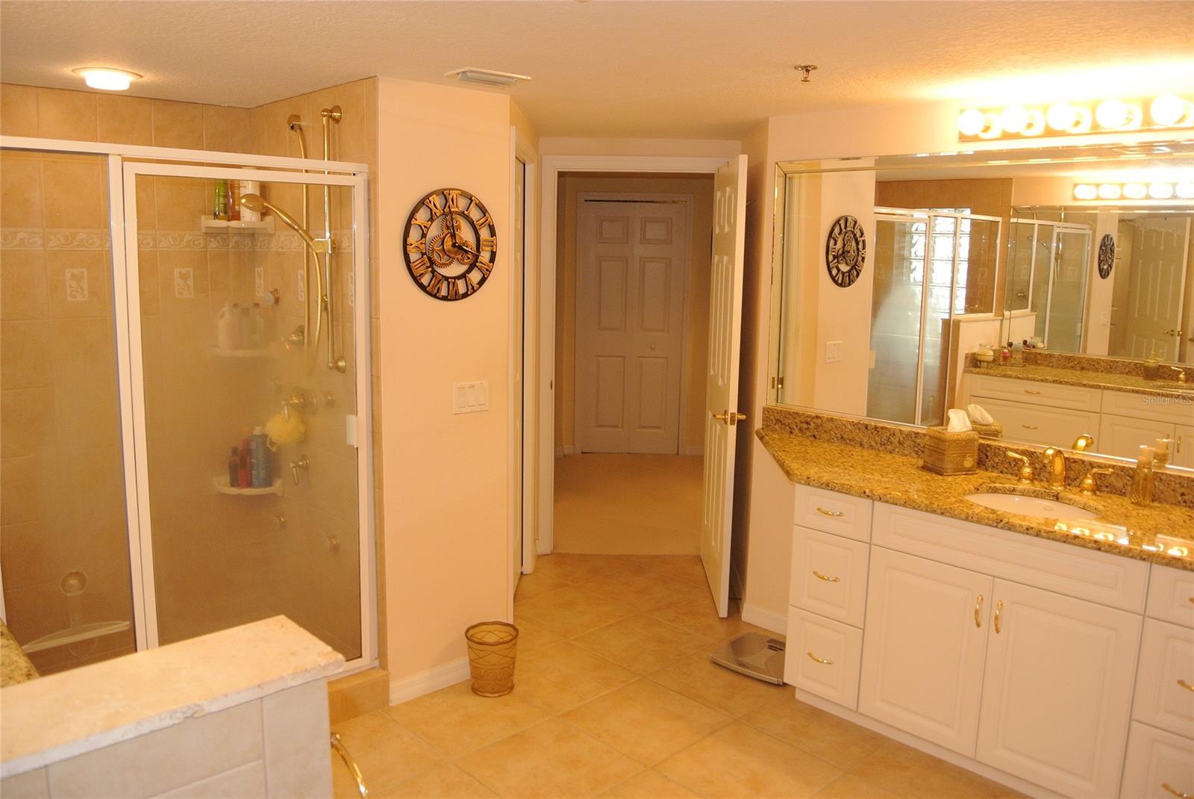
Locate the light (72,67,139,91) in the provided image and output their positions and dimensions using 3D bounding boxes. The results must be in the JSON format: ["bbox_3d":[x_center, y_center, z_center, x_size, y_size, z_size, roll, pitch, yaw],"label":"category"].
[{"bbox_3d":[-1.609,-1.050,2.955,0.207,0.042,0.207,-8,13,-44],"label":"light"}]

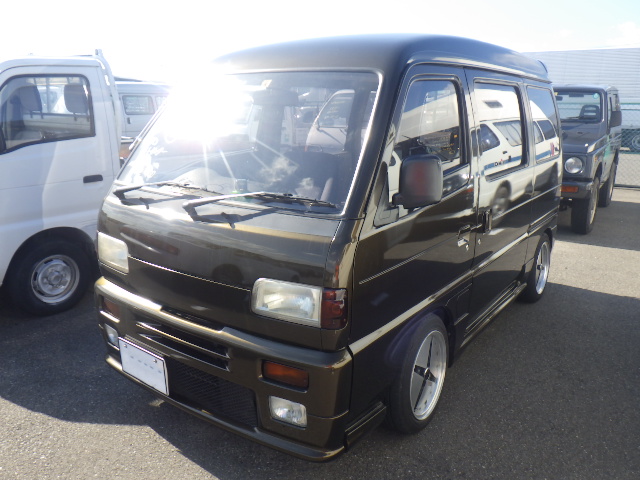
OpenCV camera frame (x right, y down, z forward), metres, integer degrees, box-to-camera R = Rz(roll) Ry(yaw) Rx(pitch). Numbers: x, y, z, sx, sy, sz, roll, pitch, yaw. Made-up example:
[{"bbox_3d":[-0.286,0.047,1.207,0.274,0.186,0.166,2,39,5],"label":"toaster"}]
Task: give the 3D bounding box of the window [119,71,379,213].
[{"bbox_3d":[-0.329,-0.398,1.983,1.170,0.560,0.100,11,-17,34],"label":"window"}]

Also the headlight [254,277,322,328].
[{"bbox_3d":[-0.094,0.188,1.659,0.255,0.130,0.080,8,16,27],"label":"headlight"}]

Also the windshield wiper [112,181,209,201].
[{"bbox_3d":[-0.629,-0.188,2.049,0.580,0.080,0.100,11,17,34],"label":"windshield wiper"}]

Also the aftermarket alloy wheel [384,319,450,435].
[{"bbox_3d":[0.404,0.568,2.272,0.180,0.512,0.512,11,17,34],"label":"aftermarket alloy wheel"}]

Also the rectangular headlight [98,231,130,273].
[{"bbox_3d":[-0.848,0.048,2.174,0.255,0.130,0.080,13,18,41],"label":"rectangular headlight"}]

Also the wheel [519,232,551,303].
[{"bbox_3d":[1.583,0.198,3.876,0.180,0.512,0.512,11,17,34],"label":"wheel"}]

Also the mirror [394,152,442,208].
[{"bbox_3d":[0.309,-0.188,1.638,0.145,0.180,0.090,11,17,34],"label":"mirror"}]

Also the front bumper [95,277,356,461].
[{"bbox_3d":[-0.491,0.450,1.977,1.380,0.400,0.160,11,17,34],"label":"front bumper"}]

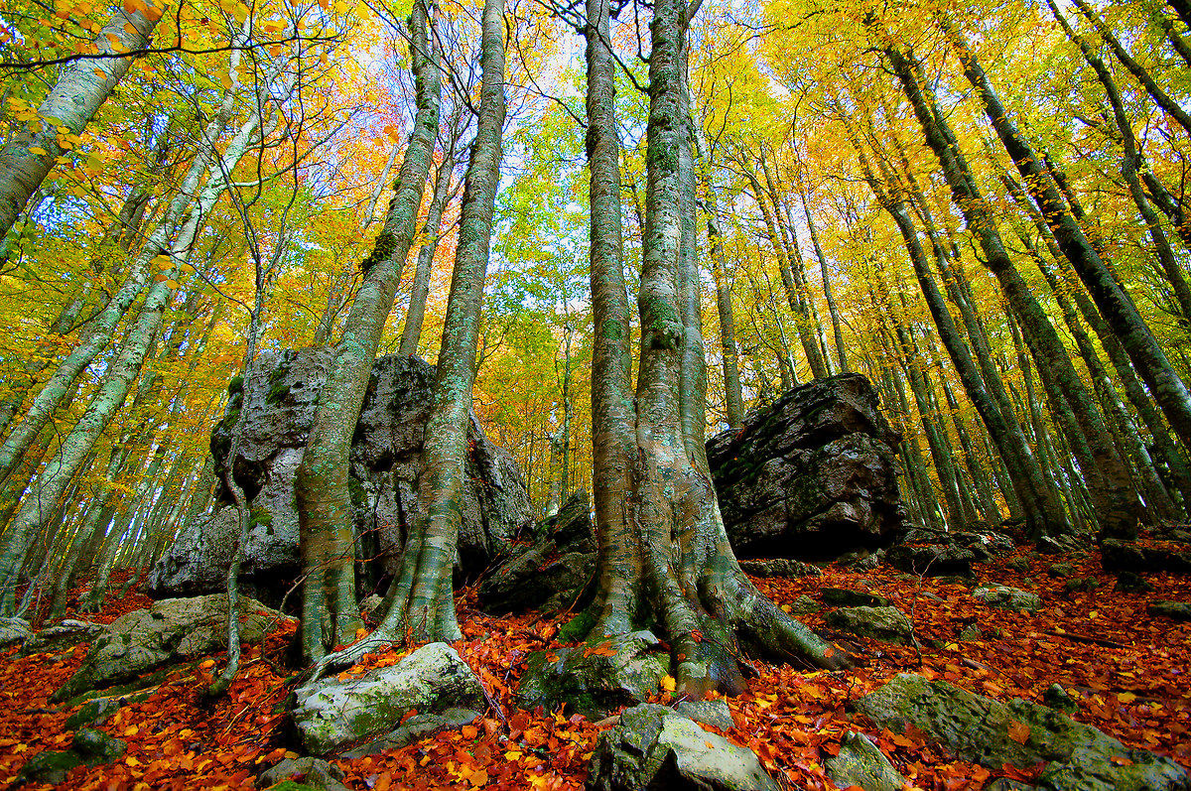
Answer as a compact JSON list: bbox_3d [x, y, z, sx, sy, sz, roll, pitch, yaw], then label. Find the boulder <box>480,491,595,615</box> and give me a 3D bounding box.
[{"bbox_3d":[-0.466,1.390,4.384,1.011,1.018,1.100,0,-27,0],"label":"boulder"}]

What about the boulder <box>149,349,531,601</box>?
[{"bbox_3d":[-2.411,0.952,5.428,3.247,2.497,2.300,3,-27,-5],"label":"boulder"}]

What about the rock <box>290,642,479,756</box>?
[{"bbox_3d":[-0.959,1.391,2.349,0.819,0.402,0.400,9,-28,-18],"label":"rock"}]

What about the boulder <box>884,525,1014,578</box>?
[{"bbox_3d":[3.567,1.617,5.044,1.051,0.445,0.900,-14,-30,27],"label":"boulder"}]

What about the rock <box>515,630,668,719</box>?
[{"bbox_3d":[-0.022,1.422,2.578,0.772,0.367,0.500,0,-27,0],"label":"rock"}]

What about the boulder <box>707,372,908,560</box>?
[{"bbox_3d":[2.496,1.029,6.511,2.376,2.378,2.000,-7,-27,13],"label":"boulder"}]

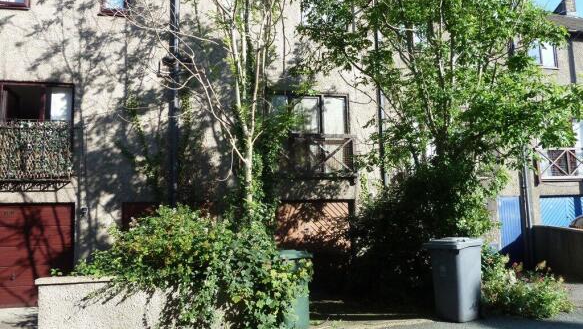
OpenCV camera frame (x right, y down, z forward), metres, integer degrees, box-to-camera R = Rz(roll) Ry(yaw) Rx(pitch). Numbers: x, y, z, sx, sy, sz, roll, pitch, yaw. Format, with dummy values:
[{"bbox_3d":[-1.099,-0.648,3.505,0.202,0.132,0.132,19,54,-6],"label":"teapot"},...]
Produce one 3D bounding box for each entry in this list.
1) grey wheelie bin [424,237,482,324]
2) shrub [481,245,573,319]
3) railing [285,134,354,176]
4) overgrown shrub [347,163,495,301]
[{"bbox_3d":[2.295,1.640,5.988,0.650,1.070,0.520,4,-9,-37],"label":"grey wheelie bin"},{"bbox_3d":[3.388,1.703,6.128,1.350,0.920,1.050,0,-7,-12],"label":"shrub"},{"bbox_3d":[0.575,-0.178,9.741,1.820,1.000,0.200,0,-7,-12],"label":"railing"},{"bbox_3d":[2.394,1.201,7.905,2.500,2.400,2.000,0,-7,-12],"label":"overgrown shrub"}]

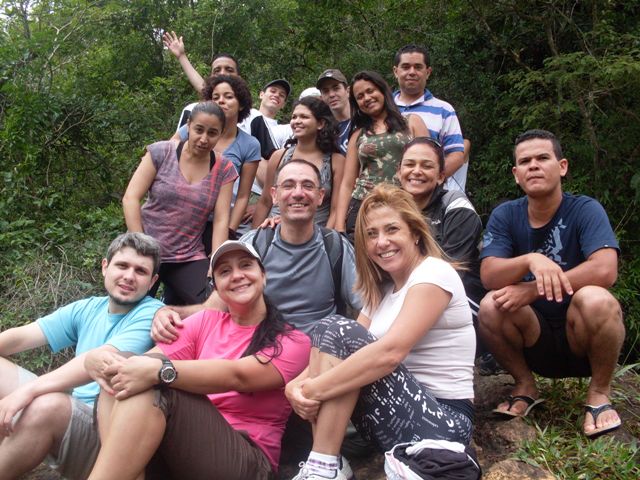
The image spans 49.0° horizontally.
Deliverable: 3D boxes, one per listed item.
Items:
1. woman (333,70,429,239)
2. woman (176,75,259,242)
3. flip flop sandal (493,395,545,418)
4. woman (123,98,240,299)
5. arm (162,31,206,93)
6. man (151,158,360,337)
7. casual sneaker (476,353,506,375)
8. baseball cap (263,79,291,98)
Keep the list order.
[{"bbox_3d":[0.285,-0.100,3.370,0.460,1.440,0.450,0,-3,5],"label":"woman"},{"bbox_3d":[-0.485,-0.090,3.400,0.440,1.380,0.470,0,-3,3],"label":"woman"},{"bbox_3d":[0.662,0.552,2.330,0.105,0.055,0.270,-2,-4,30],"label":"flip flop sandal"},{"bbox_3d":[-0.575,0.135,2.930,0.480,1.380,0.520,0,-3,-9],"label":"woman"},{"bbox_3d":[-0.764,-1.012,4.050,0.140,0.450,0.130,-35,3,-6],"label":"arm"},{"bbox_3d":[-0.140,0.190,2.380,0.660,0.980,0.750,0,-3,2],"label":"man"},{"bbox_3d":[0.666,0.475,2.680,0.105,0.110,0.270,-1,-3,25],"label":"casual sneaker"},{"bbox_3d":[-0.251,-0.881,4.100,0.165,0.125,0.250,16,9,-10],"label":"baseball cap"}]

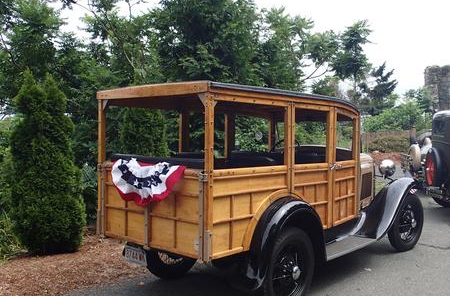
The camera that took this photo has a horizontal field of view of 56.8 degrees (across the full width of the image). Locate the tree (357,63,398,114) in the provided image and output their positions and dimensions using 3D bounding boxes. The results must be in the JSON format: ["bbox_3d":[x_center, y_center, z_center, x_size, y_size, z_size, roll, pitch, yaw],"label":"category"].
[{"bbox_3d":[8.100,-1.750,22.000,2.700,5.000,2.700,0,1,20],"label":"tree"}]

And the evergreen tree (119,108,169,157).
[{"bbox_3d":[-1.322,0.152,6.750,0.950,2.300,0.950,0,1,-11],"label":"evergreen tree"}]

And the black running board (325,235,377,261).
[{"bbox_3d":[1.137,0.972,4.031,0.260,0.060,1.050,1,1,43],"label":"black running board"}]

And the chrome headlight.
[{"bbox_3d":[2.225,0.278,5.700,0.230,0.230,0.190,1,1,43],"label":"chrome headlight"}]

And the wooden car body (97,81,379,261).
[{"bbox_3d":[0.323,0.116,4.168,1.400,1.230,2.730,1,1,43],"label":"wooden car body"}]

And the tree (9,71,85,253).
[{"bbox_3d":[-2.324,0.163,5.450,0.960,2.320,0.940,0,1,-23],"label":"tree"}]

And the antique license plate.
[{"bbox_3d":[-0.746,0.901,3.471,0.305,0.152,0.020,1,1,43],"label":"antique license plate"}]

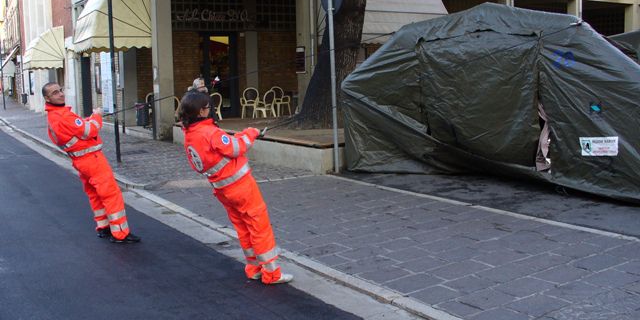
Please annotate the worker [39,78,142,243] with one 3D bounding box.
[{"bbox_3d":[-2.497,0.041,7.398,0.580,1.780,0.560,-23,15,-25],"label":"worker"}]

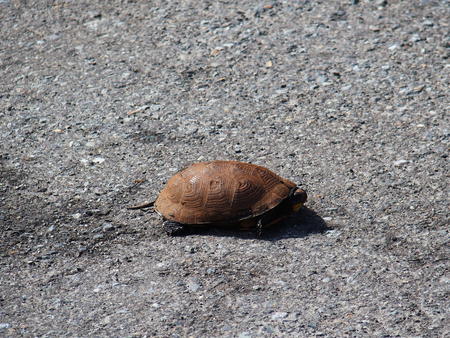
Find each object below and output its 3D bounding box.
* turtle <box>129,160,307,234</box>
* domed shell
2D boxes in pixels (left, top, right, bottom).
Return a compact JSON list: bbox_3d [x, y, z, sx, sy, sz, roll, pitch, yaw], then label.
[{"bbox_3d":[-0.007,0.018,3.500,0.160,0.051,0.102,4,26,7],"label":"turtle"},{"bbox_3d":[0.000,0.017,3.500,0.128,0.044,0.093,4,26,7],"label":"domed shell"}]

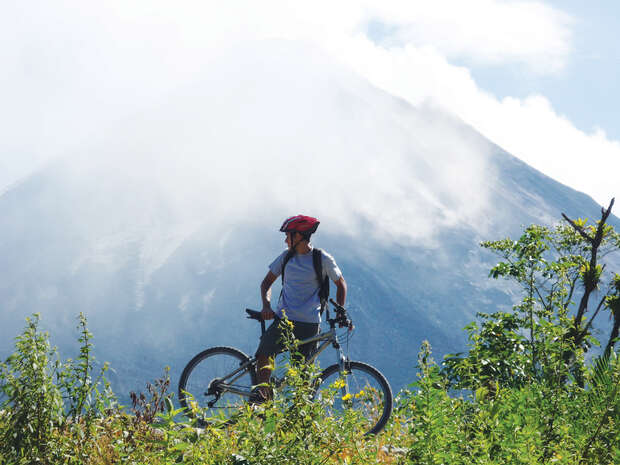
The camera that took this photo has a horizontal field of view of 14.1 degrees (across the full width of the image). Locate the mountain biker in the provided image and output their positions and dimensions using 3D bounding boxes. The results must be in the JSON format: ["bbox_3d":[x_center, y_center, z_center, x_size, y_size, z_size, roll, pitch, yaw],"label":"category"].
[{"bbox_3d":[-0.077,0.700,20.400,0.710,1.700,0.520,-1,-4,19],"label":"mountain biker"}]

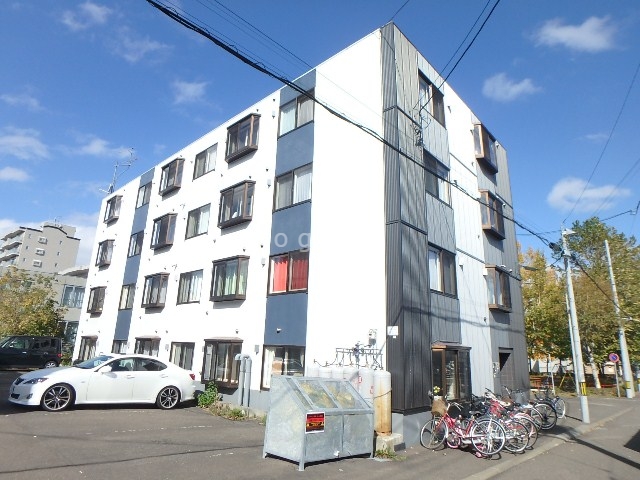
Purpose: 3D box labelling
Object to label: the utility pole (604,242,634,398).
[{"bbox_3d":[15.829,4.023,20.797,0.340,8.329,0.340,-12,-21,41],"label":"utility pole"}]

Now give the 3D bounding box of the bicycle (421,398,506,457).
[{"bbox_3d":[2.835,3.815,8.034,1.740,1.040,0.560,-3,-16,18],"label":"bicycle"}]

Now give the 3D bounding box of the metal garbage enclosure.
[{"bbox_3d":[0.049,3.123,6.824,0.907,1.271,1.713,-14,-25,43],"label":"metal garbage enclosure"}]

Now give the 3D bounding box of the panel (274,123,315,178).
[{"bbox_3d":[-0.830,-2.982,12.927,1.742,1.445,0.100,-12,-21,41],"label":"panel"}]

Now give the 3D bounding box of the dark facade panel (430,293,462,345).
[{"bbox_3d":[3.278,2.070,10.030,0.080,1.177,1.691,-12,-21,41],"label":"dark facade panel"}]

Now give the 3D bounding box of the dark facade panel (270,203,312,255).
[{"bbox_3d":[-0.916,-0.298,12.251,1.750,1.450,0.100,-12,-21,41],"label":"dark facade panel"}]

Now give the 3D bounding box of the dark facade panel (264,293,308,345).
[{"bbox_3d":[-0.994,2.367,11.421,1.760,1.455,0.100,-12,-21,41],"label":"dark facade panel"}]

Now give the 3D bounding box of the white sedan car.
[{"bbox_3d":[-5.758,3.952,10.909,4.580,1.420,1.795,20,-24,-41],"label":"white sedan car"}]

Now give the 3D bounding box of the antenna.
[{"bbox_3d":[-13.532,-4.571,26.163,2.111,3.493,1.200,1,-16,4],"label":"antenna"}]

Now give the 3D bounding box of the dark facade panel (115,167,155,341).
[{"bbox_3d":[-9.016,0.547,18.994,1.588,8.530,0.100,-12,-21,41],"label":"dark facade panel"}]

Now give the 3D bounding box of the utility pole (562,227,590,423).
[{"bbox_3d":[8.384,2.608,12.864,0.280,6.313,0.280,-12,-21,41],"label":"utility pole"}]

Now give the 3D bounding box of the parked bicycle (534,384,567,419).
[{"bbox_3d":[7.666,5.383,12.987,0.560,1.020,1.720,3,-16,-2],"label":"parked bicycle"}]

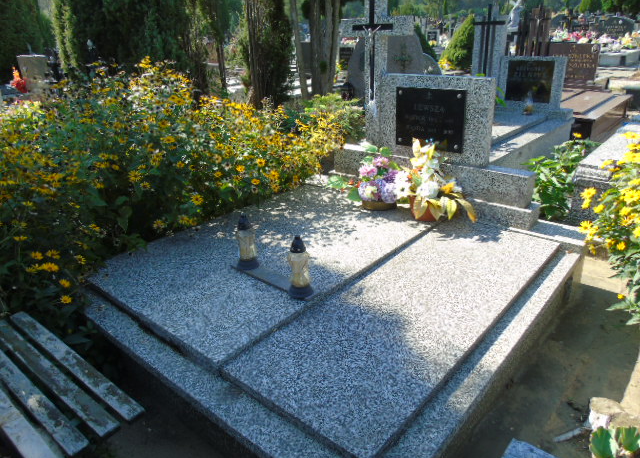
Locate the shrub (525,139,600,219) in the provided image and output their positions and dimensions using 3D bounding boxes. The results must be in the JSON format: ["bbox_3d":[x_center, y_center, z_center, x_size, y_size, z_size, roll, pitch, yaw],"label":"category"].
[{"bbox_3d":[1.863,-0.380,3.550,0.470,0.620,0.450,16,30,39],"label":"shrub"}]

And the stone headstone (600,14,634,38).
[{"bbox_3d":[9.462,-6.356,14.800,1.150,0.900,0.250,16,30,39],"label":"stone headstone"}]

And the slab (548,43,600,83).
[{"bbox_3d":[3.802,-2.483,6.961,0.695,0.562,0.095,17,30,38],"label":"slab"}]

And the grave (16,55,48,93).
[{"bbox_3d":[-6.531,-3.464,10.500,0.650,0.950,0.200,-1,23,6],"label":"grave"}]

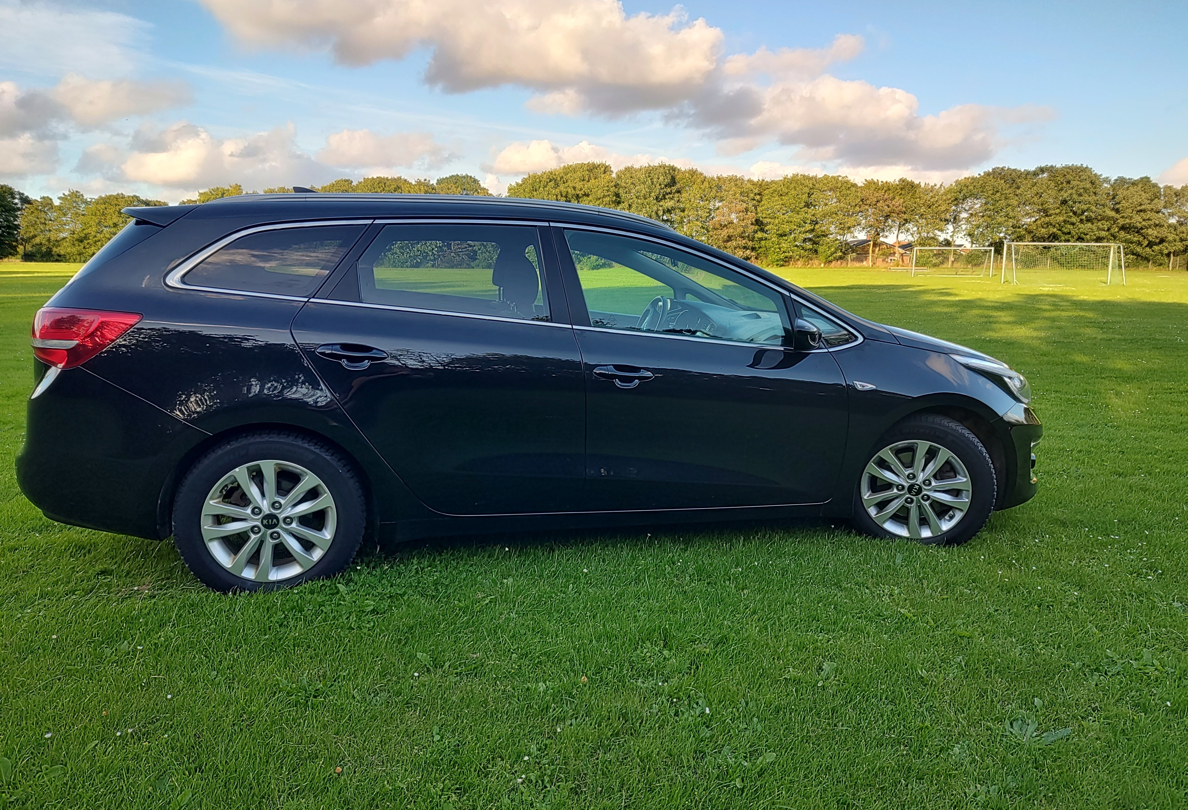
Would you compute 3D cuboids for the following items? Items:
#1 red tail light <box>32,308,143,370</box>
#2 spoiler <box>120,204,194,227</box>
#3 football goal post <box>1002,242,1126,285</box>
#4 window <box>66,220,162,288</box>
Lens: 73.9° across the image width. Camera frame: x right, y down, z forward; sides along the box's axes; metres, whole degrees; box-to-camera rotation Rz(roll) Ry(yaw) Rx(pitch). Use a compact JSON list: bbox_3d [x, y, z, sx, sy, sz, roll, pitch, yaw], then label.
[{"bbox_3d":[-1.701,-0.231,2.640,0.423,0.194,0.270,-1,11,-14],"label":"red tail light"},{"bbox_3d":[-1.684,-0.766,3.290,0.330,0.115,1.160,-1,11,-14],"label":"spoiler"},{"bbox_3d":[23.554,-7.059,39.524,5.200,2.100,1.770,2,11,7],"label":"football goal post"},{"bbox_3d":[-1.878,-0.600,3.272,0.120,0.400,1.200,43,-2,-18],"label":"window"}]

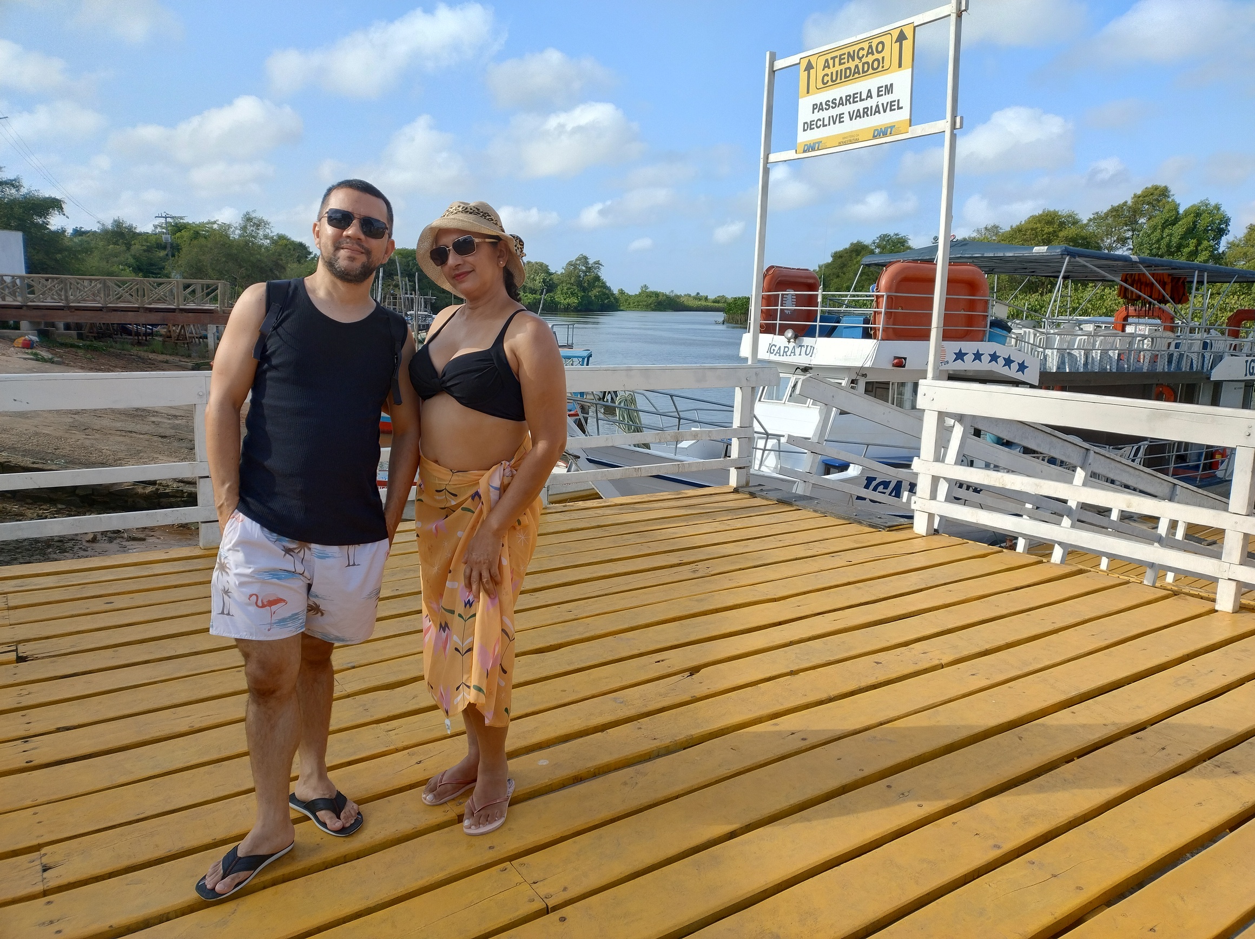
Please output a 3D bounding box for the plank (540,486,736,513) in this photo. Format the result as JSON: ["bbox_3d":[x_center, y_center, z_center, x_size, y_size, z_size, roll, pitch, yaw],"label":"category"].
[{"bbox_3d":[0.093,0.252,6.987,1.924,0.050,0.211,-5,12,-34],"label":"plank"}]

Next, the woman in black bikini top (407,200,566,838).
[{"bbox_3d":[-0.405,0.135,2.524,0.480,1.675,0.360,7,11,29],"label":"woman in black bikini top"}]

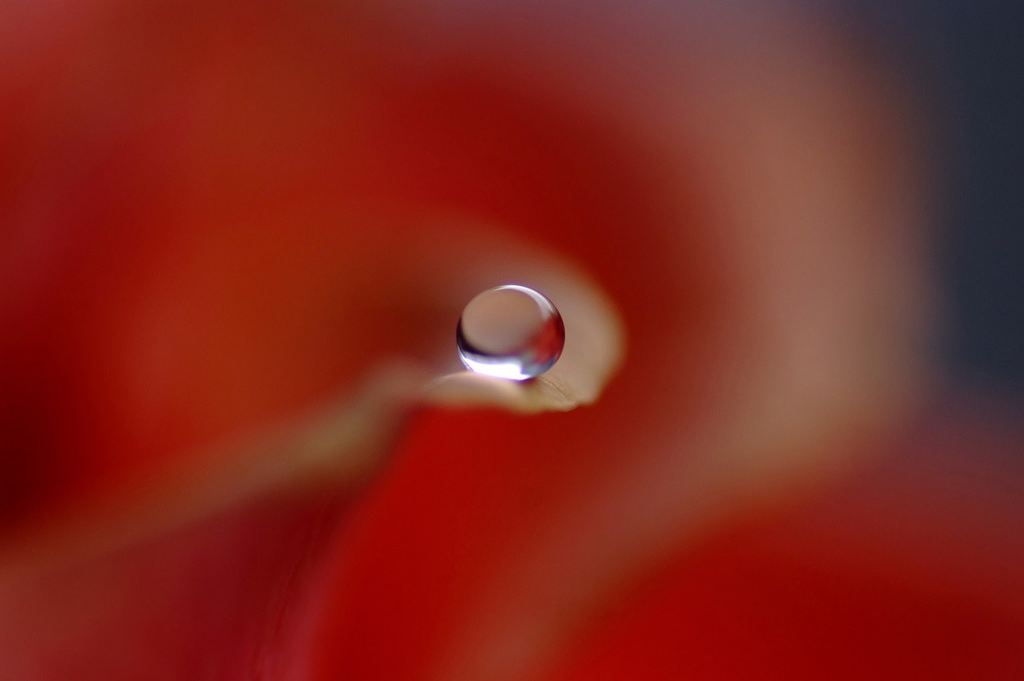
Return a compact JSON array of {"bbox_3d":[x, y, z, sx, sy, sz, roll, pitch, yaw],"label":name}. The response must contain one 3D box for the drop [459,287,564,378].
[{"bbox_3d":[0.000,0.000,0.110,0.003,0.003,0.003,0,11,0],"label":"drop"}]

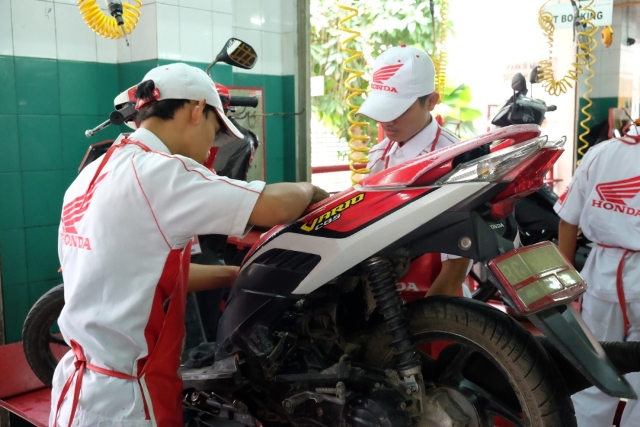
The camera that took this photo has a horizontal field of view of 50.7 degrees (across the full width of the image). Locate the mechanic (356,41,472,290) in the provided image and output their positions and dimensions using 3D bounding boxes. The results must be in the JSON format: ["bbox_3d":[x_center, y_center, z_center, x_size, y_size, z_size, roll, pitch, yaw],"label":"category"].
[{"bbox_3d":[0.271,0.305,2.091,0.520,1.600,0.560,4,8,33],"label":"mechanic"}]

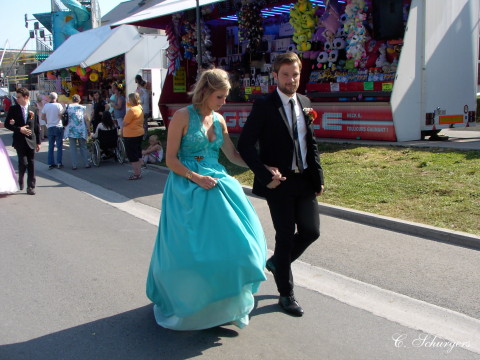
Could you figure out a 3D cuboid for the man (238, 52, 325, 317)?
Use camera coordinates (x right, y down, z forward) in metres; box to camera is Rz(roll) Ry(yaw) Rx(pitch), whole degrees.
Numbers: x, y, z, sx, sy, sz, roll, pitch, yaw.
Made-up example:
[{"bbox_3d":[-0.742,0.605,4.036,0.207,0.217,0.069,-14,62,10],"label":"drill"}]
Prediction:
[{"bbox_3d":[0.280,0.023,4.020,0.580,1.810,0.660,-4,9,-27],"label":"man"}]

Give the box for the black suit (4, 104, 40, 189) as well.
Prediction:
[{"bbox_3d":[-3.660,-0.566,9.309,0.570,1.410,0.400,-4,9,-25],"label":"black suit"}]

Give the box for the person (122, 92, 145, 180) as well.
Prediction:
[{"bbox_3d":[-2.090,-0.836,10.887,0.370,1.660,0.460,5,9,34],"label":"person"}]

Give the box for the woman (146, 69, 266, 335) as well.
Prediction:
[{"bbox_3d":[-0.230,0.093,3.838,0.760,1.700,0.760,-4,9,-27],"label":"woman"}]

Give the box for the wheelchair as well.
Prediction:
[{"bbox_3d":[-3.220,-0.786,13.265,0.660,0.920,0.950,-3,8,-19],"label":"wheelchair"}]

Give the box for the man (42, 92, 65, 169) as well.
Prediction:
[{"bbox_3d":[-4.280,-1.120,12.715,0.500,1.730,0.360,-2,8,-11],"label":"man"}]

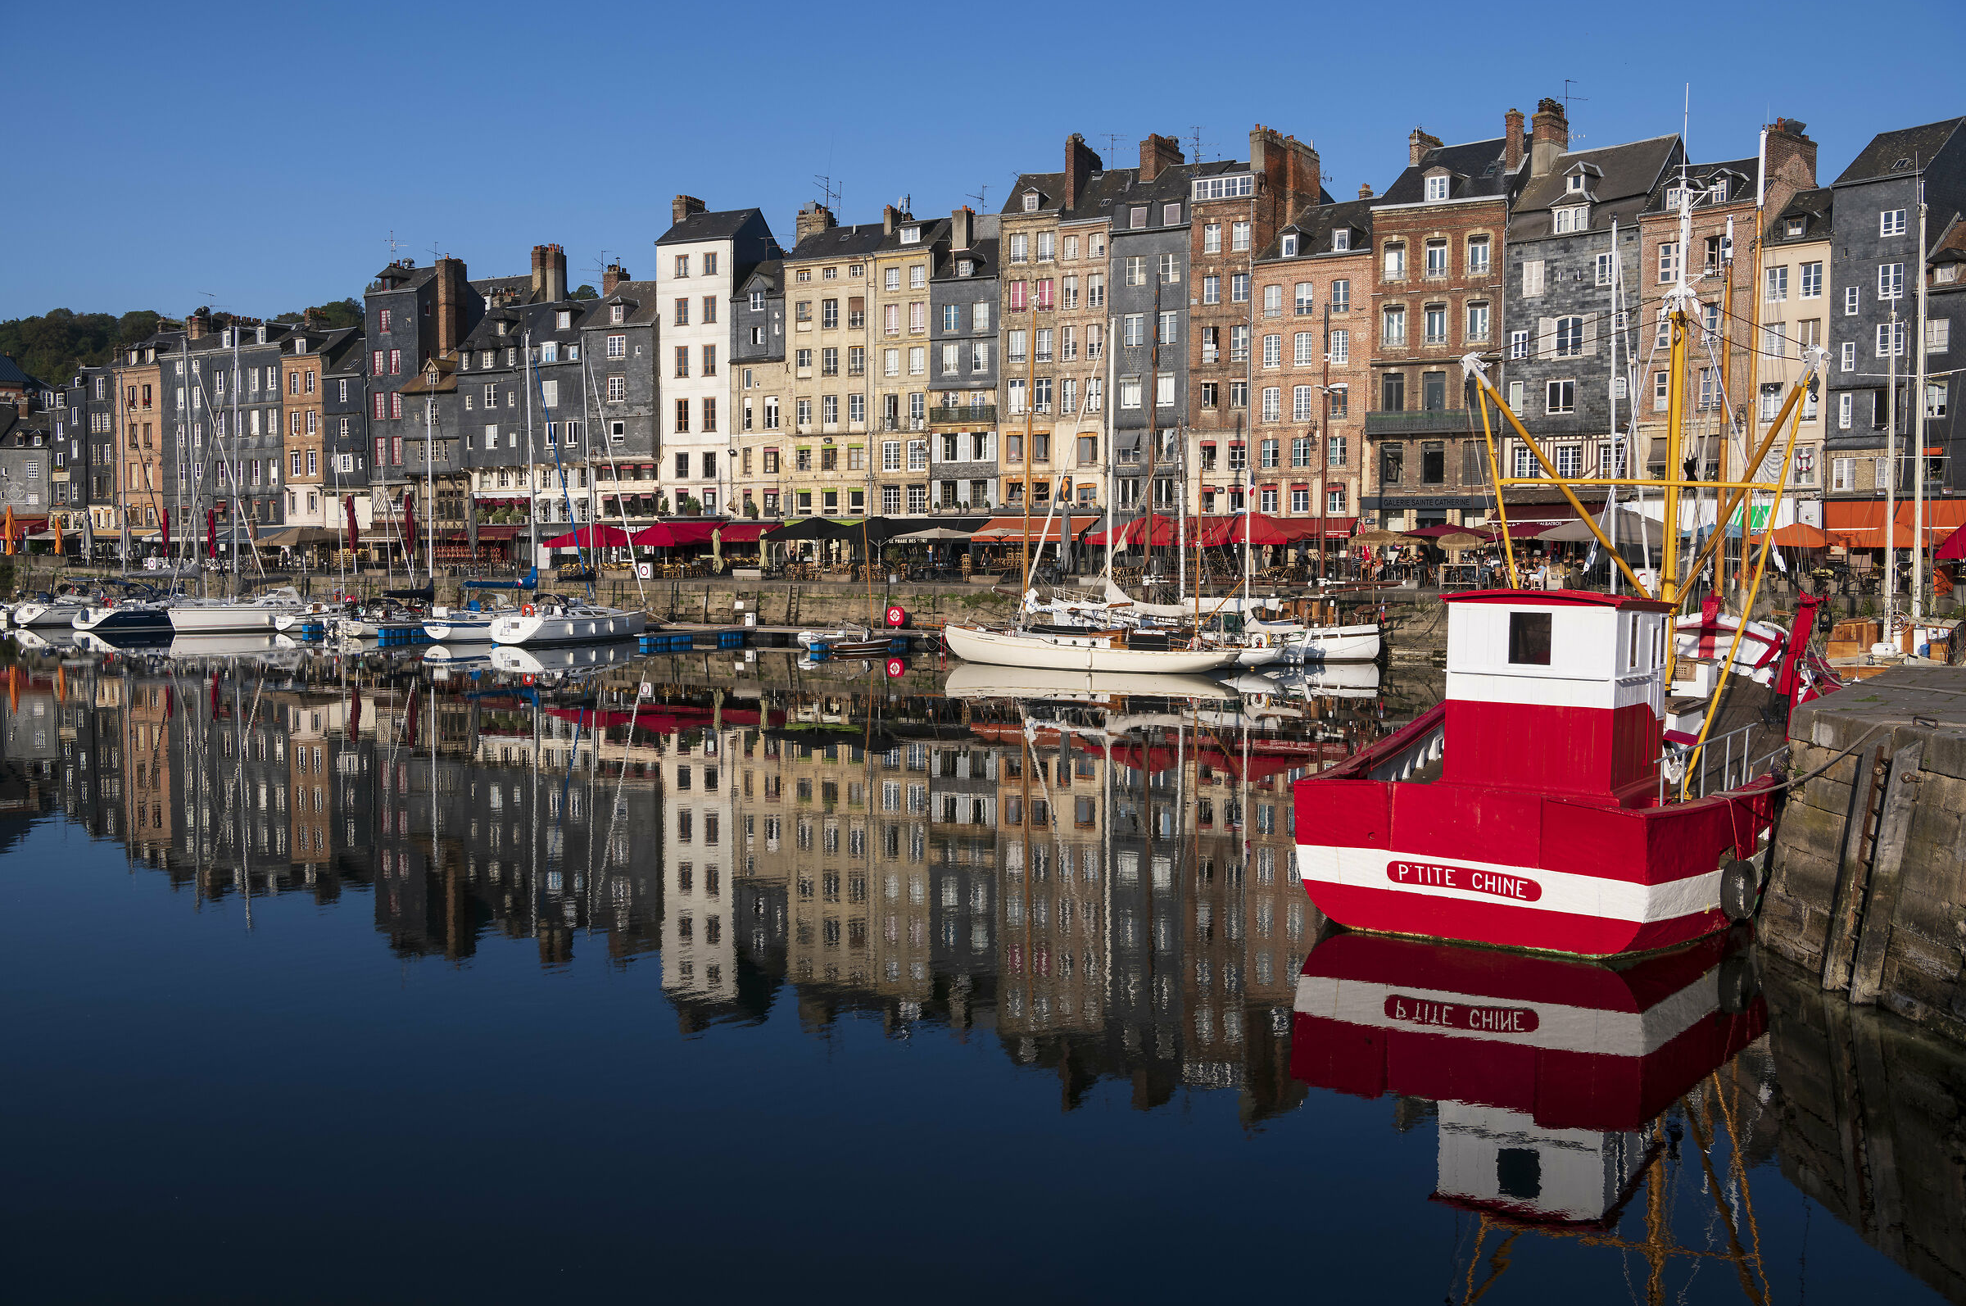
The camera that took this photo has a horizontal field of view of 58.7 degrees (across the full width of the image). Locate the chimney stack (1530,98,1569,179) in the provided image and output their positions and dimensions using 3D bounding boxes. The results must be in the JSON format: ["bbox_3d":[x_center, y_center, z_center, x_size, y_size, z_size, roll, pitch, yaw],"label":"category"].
[{"bbox_3d":[27.608,-24.970,84.835,1.820,3.778,0.938,-3,5,-45],"label":"chimney stack"}]

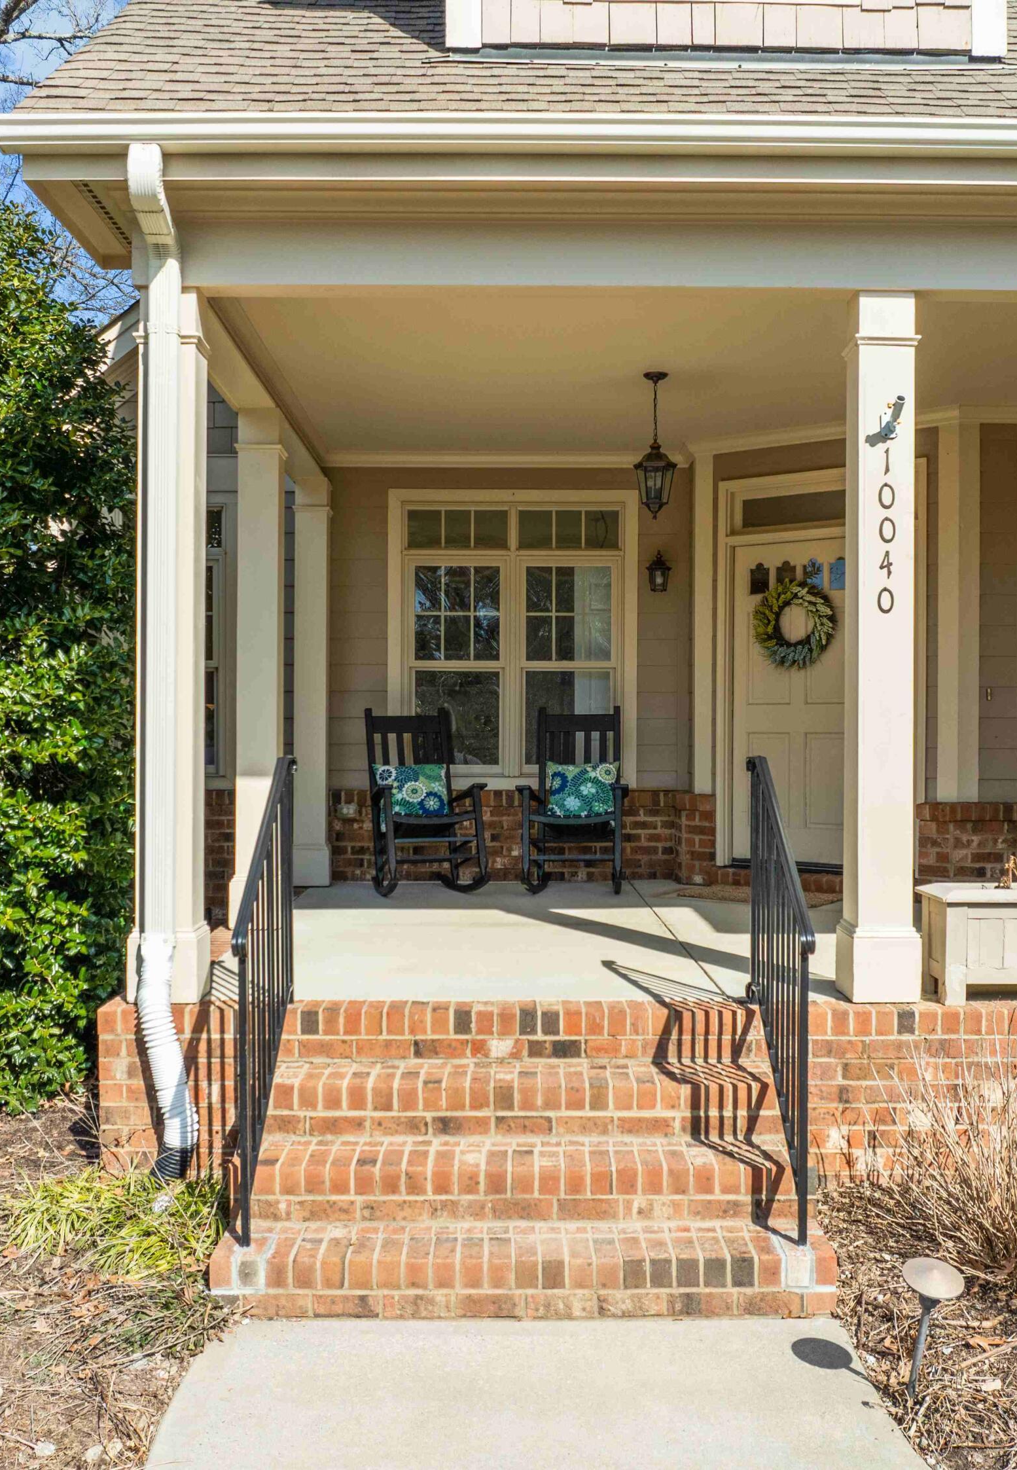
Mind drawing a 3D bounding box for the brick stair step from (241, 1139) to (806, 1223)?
[{"bbox_3d":[0.042,1.417,4.330,1.770,0.175,0.320,0,0,0],"label":"brick stair step"}]

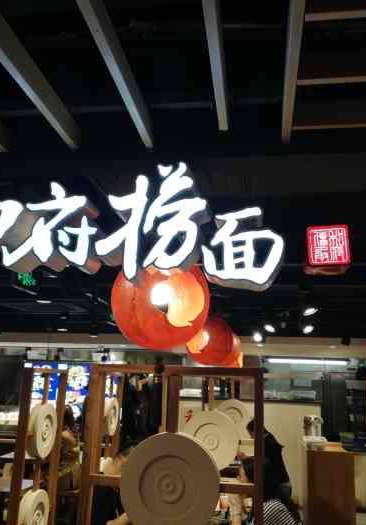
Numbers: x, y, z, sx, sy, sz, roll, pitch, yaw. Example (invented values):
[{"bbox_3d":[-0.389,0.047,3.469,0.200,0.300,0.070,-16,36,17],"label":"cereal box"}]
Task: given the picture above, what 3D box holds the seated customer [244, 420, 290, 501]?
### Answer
[{"bbox_3d":[0.649,2.048,4.820,0.750,1.240,0.500,0,-13,8],"label":"seated customer"}]

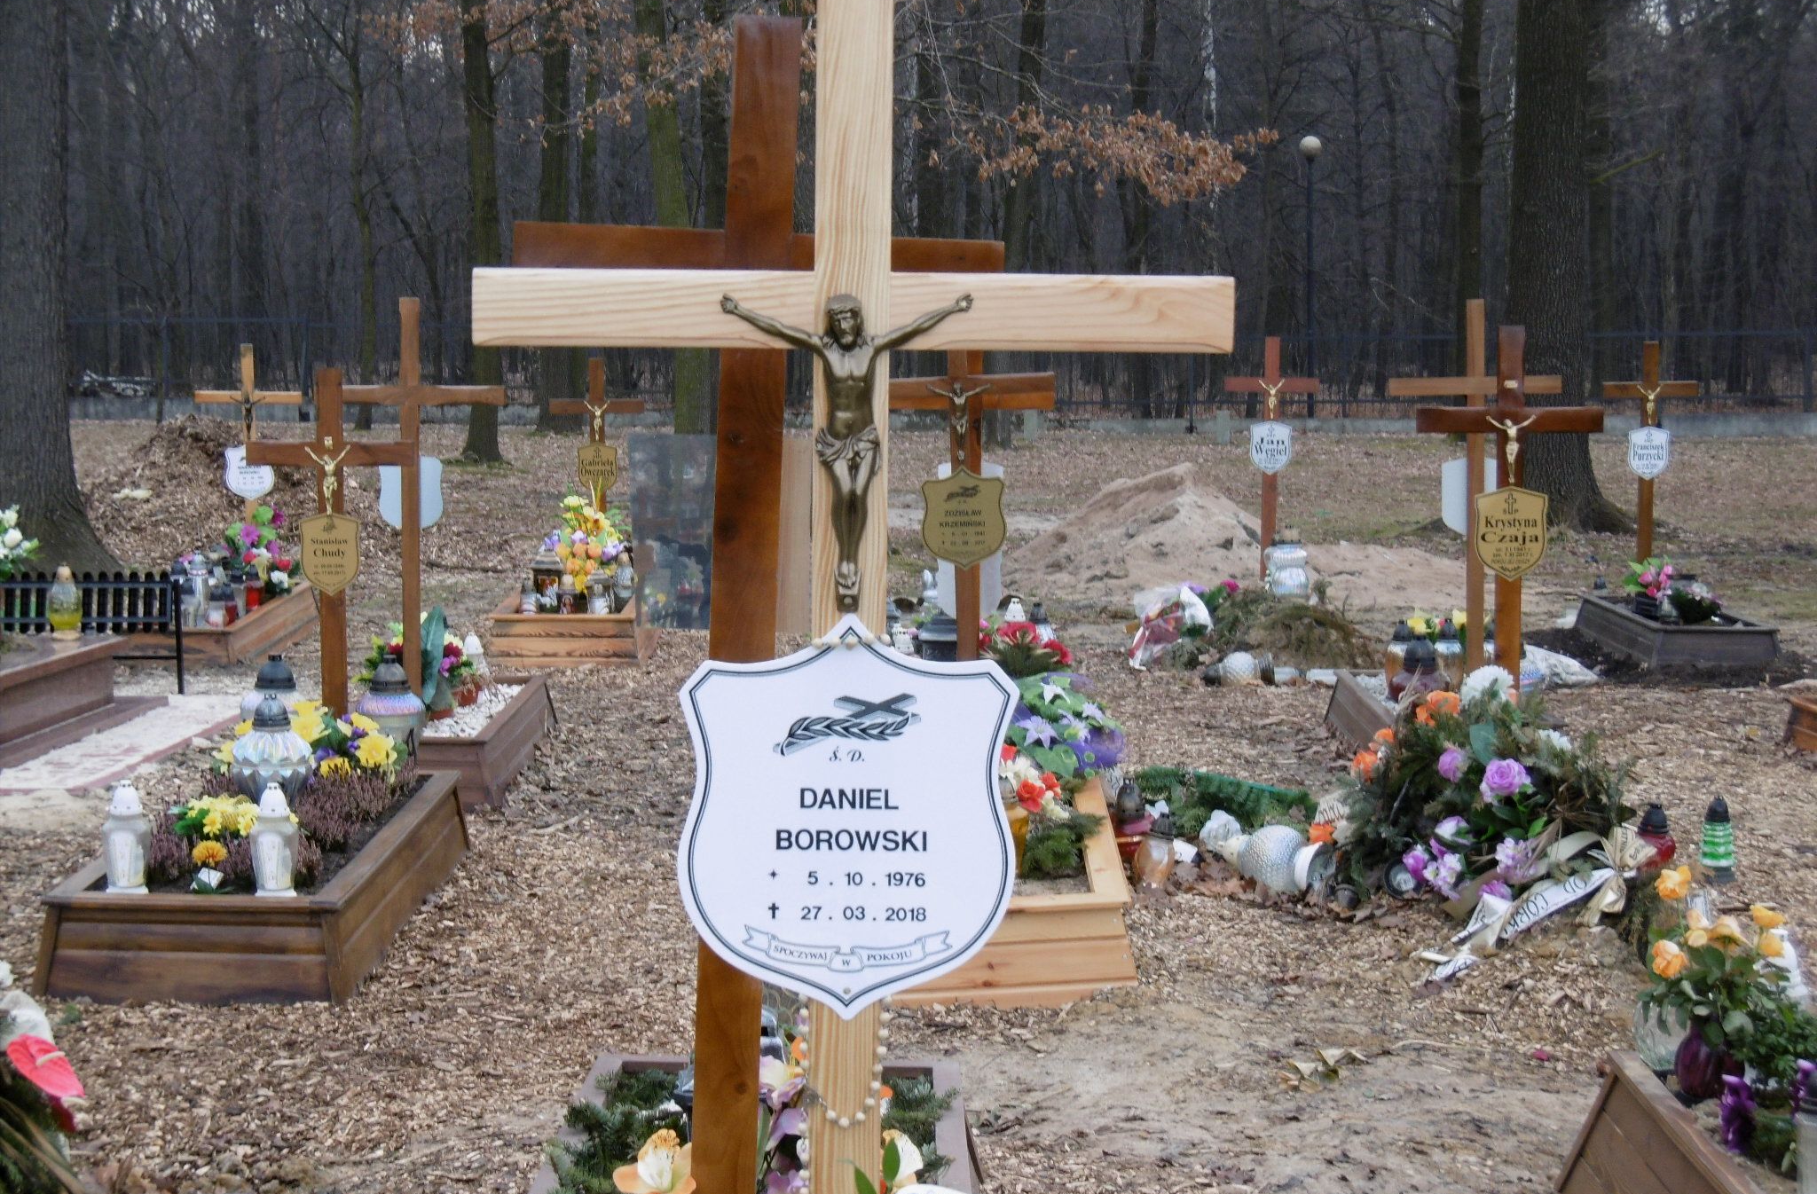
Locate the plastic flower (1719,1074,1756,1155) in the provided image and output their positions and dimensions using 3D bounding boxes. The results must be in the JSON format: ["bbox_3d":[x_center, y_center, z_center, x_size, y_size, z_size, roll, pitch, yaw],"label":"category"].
[{"bbox_3d":[1.396,0.873,5.220,0.063,0.137,0.062,0,5,0],"label":"plastic flower"}]

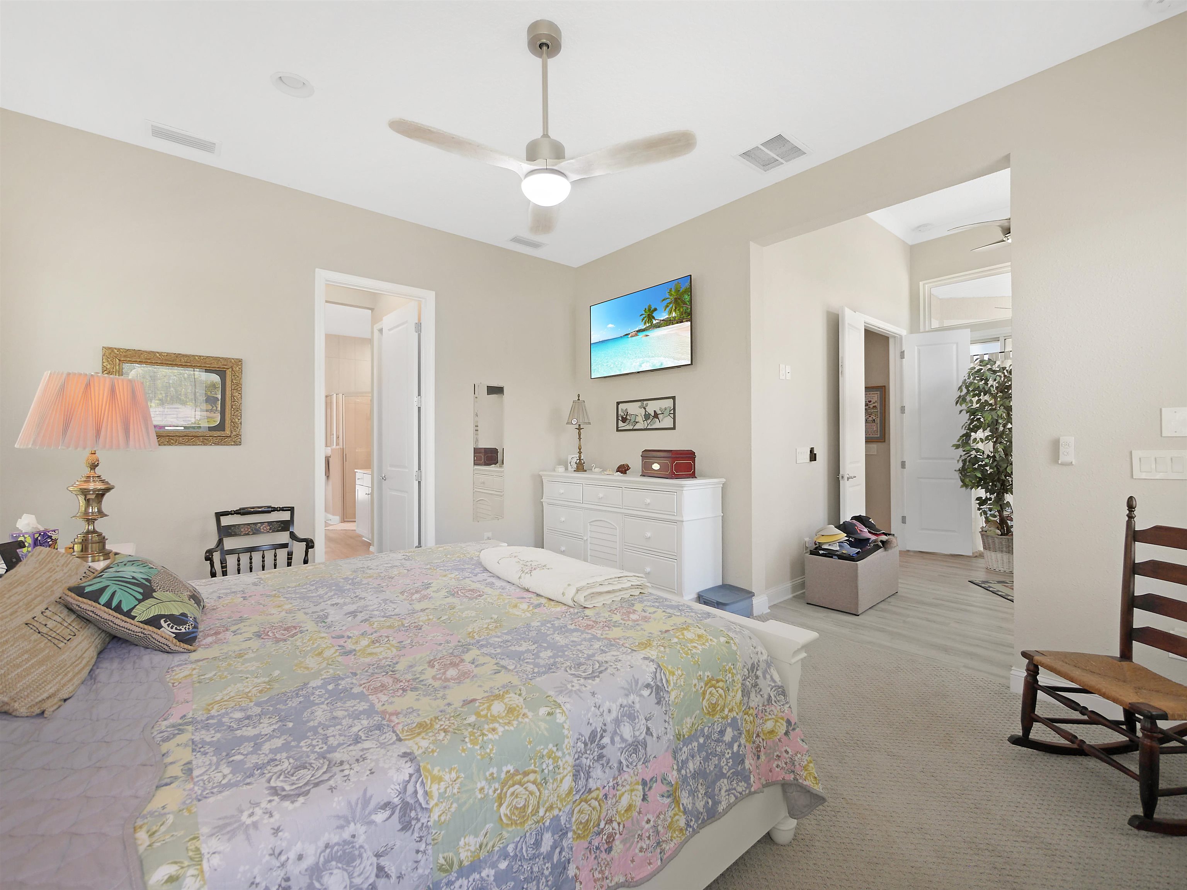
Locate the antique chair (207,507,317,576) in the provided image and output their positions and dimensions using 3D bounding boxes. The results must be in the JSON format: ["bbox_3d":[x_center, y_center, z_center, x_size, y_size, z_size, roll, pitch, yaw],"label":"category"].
[{"bbox_3d":[-2.053,0.850,2.949,0.550,0.890,0.530,-1,1,-40],"label":"antique chair"}]

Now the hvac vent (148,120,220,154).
[{"bbox_3d":[-2.509,-1.864,2.945,0.356,0.030,0.189,0,0,-40],"label":"hvac vent"}]

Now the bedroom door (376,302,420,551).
[{"bbox_3d":[-1.679,0.049,4.199,0.040,2.440,0.710,-1,1,-42],"label":"bedroom door"}]

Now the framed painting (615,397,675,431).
[{"bbox_3d":[0.461,-0.269,4.344,0.030,0.292,0.704,0,0,-43],"label":"framed painting"}]

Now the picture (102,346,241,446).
[{"bbox_3d":[-2.685,-0.292,3.098,0.677,0.600,0.045,0,0,-38],"label":"picture"}]

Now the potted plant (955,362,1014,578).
[{"bbox_3d":[4.032,0.199,4.749,0.880,2.000,0.880,-1,1,-42],"label":"potted plant"}]

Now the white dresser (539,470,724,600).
[{"bbox_3d":[0.241,0.767,4.114,0.490,0.985,1.670,-1,1,-42],"label":"white dresser"}]

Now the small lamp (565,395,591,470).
[{"bbox_3d":[-0.135,-0.115,4.495,0.215,0.710,0.215,0,0,0],"label":"small lamp"}]

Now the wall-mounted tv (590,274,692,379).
[{"bbox_3d":[0.392,-0.986,4.226,0.060,0.705,1.200,-1,1,-42],"label":"wall-mounted tv"}]

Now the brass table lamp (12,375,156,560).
[{"bbox_3d":[-2.272,0.097,2.176,0.450,0.820,0.450,0,0,-38],"label":"brass table lamp"}]

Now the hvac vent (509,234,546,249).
[{"bbox_3d":[-0.582,-1.803,4.295,0.340,0.020,0.150,-1,1,-40],"label":"hvac vent"}]

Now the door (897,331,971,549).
[{"bbox_3d":[3.850,-0.026,5.380,0.610,2.440,0.040,0,1,24],"label":"door"}]

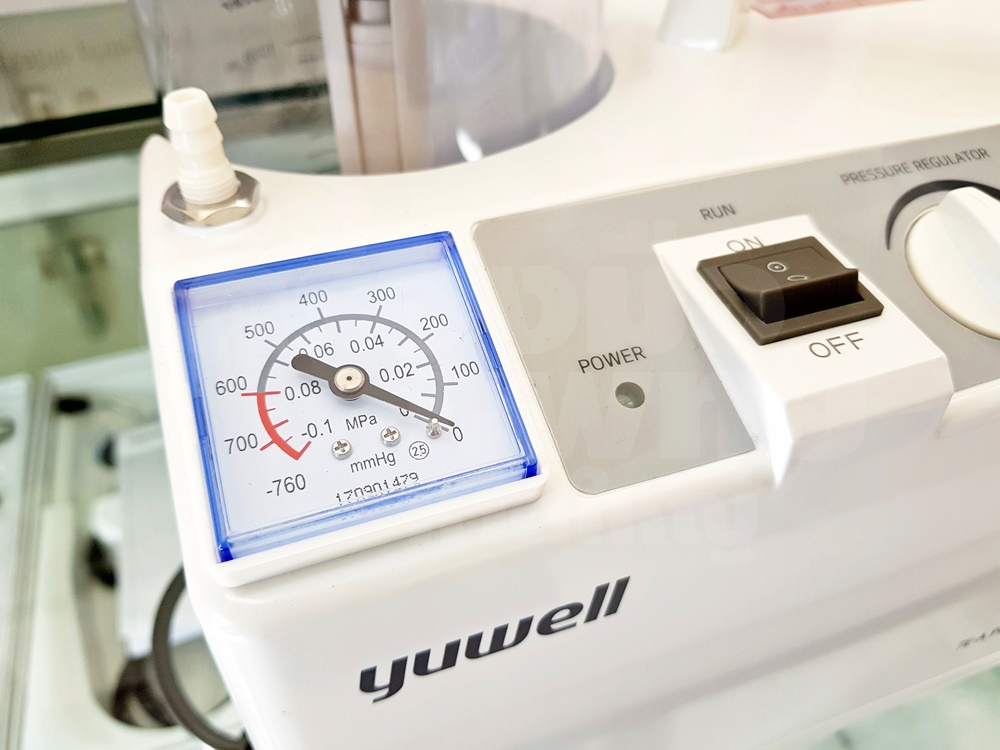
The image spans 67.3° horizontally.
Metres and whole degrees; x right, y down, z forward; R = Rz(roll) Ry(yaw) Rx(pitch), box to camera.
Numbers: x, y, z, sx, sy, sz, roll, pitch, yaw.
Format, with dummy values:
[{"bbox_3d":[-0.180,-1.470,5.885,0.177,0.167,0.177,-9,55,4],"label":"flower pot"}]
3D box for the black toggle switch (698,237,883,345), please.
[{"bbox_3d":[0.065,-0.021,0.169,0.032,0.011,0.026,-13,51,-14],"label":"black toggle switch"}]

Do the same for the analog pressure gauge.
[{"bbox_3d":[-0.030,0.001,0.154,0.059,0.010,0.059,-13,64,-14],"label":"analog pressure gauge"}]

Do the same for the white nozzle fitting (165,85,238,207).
[{"bbox_3d":[-0.054,-0.041,0.134,0.010,0.018,0.010,-13,47,-15],"label":"white nozzle fitting"}]

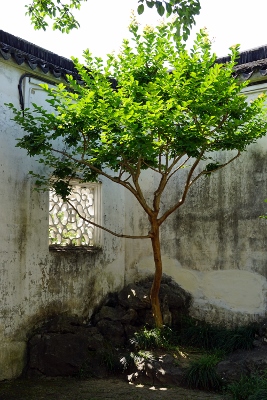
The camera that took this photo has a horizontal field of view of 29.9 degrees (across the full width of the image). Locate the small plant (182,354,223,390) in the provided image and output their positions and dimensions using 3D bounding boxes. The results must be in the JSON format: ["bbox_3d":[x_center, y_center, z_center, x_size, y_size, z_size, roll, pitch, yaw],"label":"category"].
[{"bbox_3d":[0.772,1.920,5.600,0.450,0.370,0.430,0,-5,0],"label":"small plant"}]

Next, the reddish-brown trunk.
[{"bbox_3d":[0.287,0.968,6.250,0.150,1.360,0.140,0,-5,0],"label":"reddish-brown trunk"}]

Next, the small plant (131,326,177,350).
[{"bbox_3d":[0.244,1.689,6.100,0.550,0.270,0.430,0,-5,0],"label":"small plant"}]

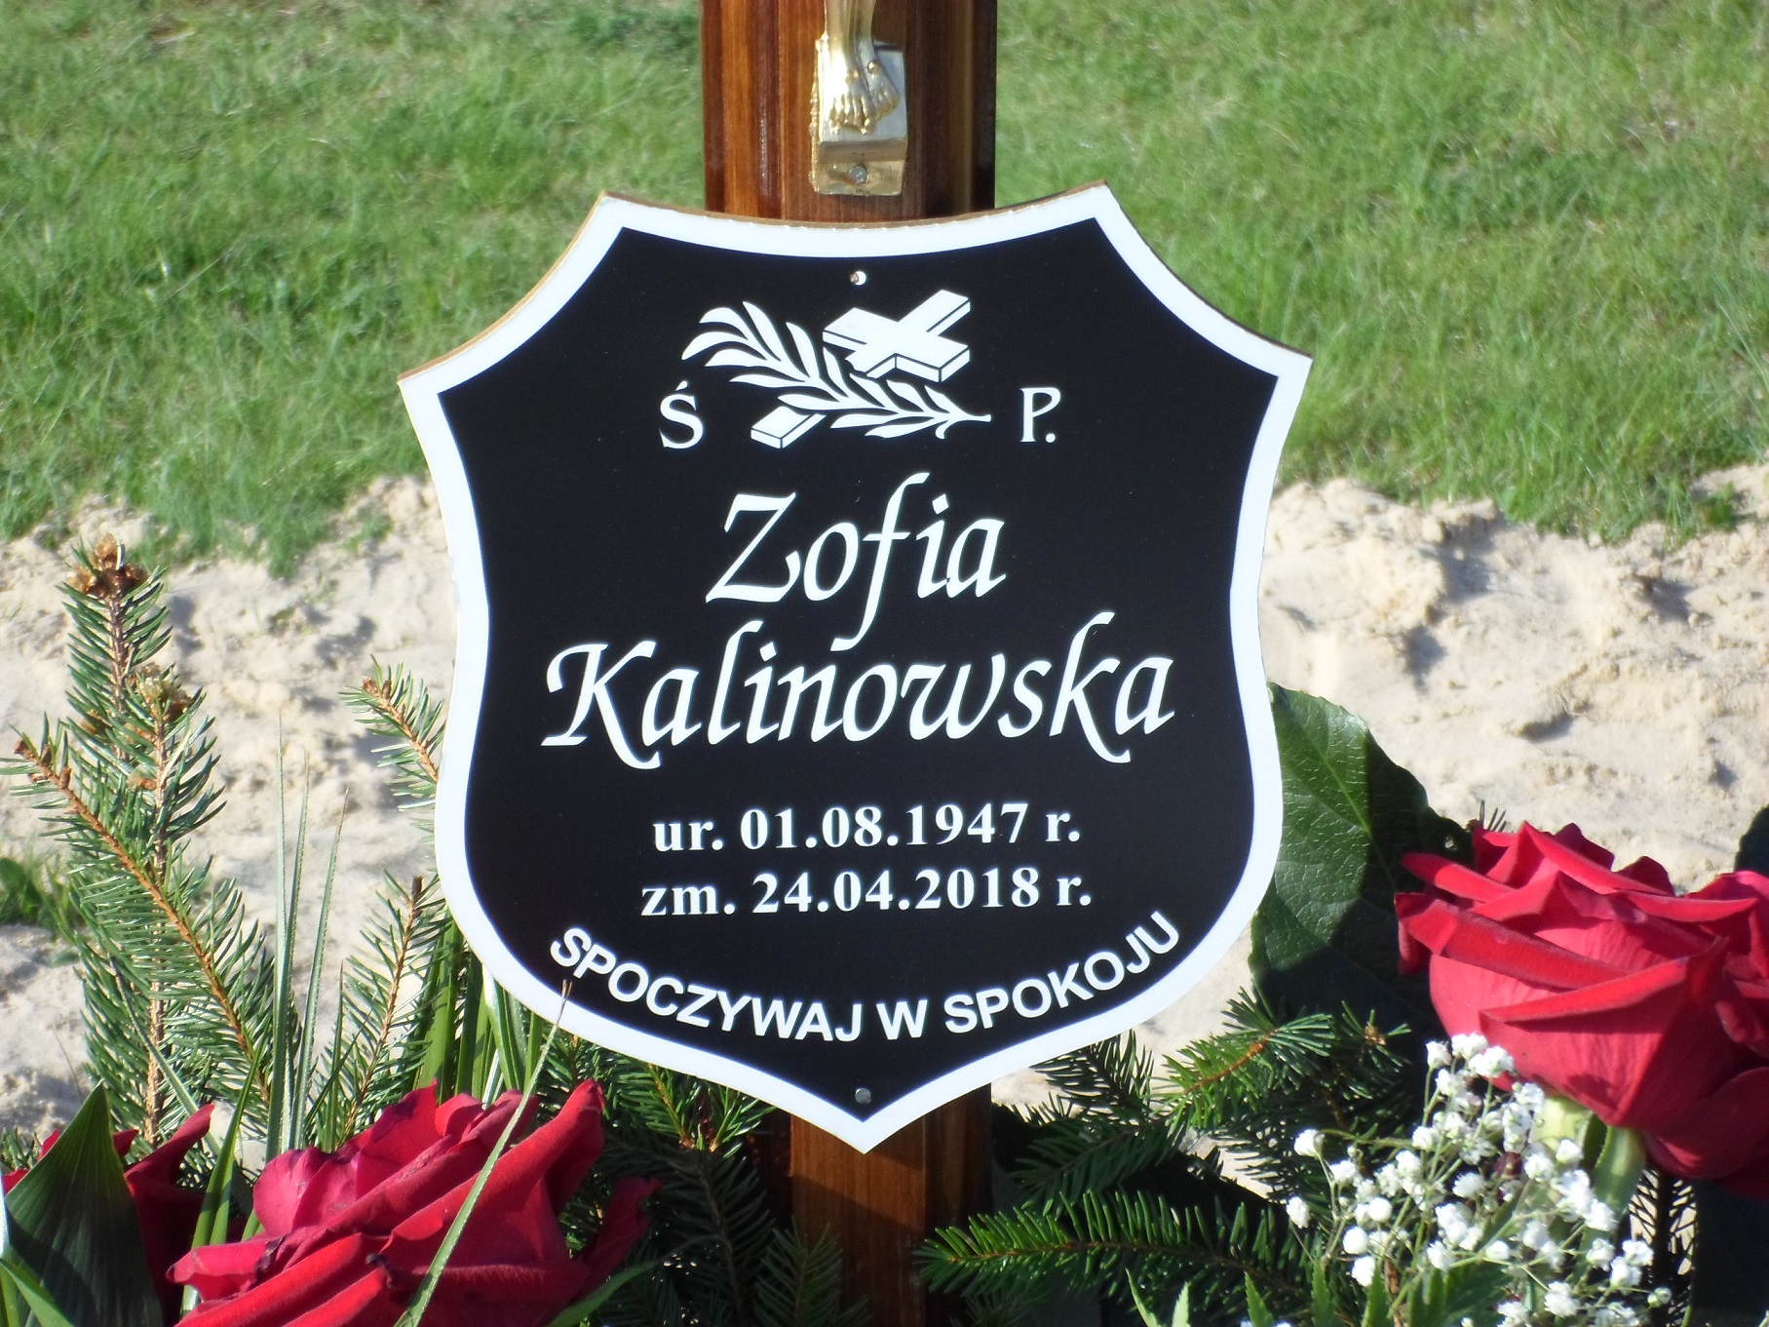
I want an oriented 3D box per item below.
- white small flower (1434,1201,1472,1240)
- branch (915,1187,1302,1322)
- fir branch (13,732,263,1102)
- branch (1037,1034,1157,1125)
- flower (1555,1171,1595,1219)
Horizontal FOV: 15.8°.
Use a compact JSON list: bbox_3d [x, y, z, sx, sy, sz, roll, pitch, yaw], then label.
[{"bbox_3d":[0.149,0.147,1.680,0.010,0.010,0.010,1,25,0],"label":"white small flower"},{"bbox_3d":[0.061,0.158,1.710,0.104,0.036,0.045,1,25,0],"label":"branch"},{"bbox_3d":[-0.202,0.069,1.730,0.042,0.118,0.035,-35,20,0],"label":"fir branch"},{"bbox_3d":[0.059,0.115,1.770,0.035,0.029,0.030,1,25,0],"label":"branch"},{"bbox_3d":[0.181,0.140,1.680,0.011,0.012,0.011,1,25,0],"label":"flower"}]

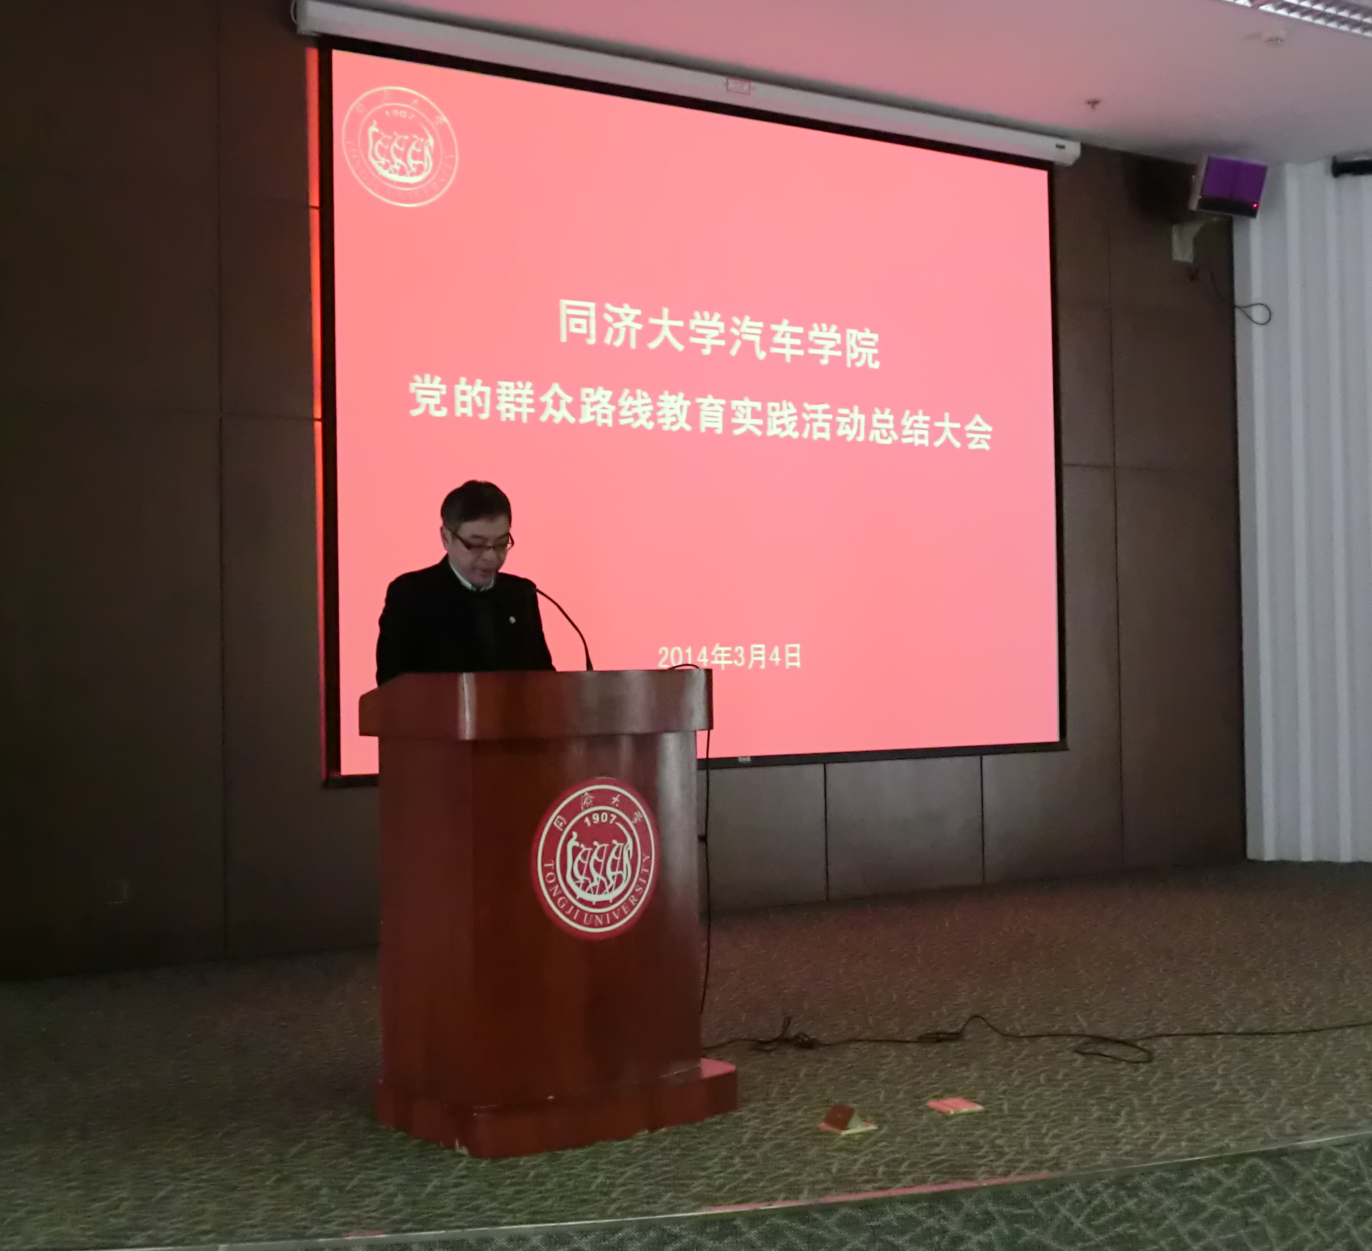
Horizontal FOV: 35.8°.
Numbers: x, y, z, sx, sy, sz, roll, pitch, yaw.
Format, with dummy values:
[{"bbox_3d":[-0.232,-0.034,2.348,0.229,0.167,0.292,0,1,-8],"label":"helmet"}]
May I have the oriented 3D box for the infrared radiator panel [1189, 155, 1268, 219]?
[{"bbox_3d":[2.972,-2.418,11.677,0.475,0.285,0.105,0,17,-33],"label":"infrared radiator panel"}]

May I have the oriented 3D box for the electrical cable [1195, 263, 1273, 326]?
[{"bbox_3d":[3.158,-1.911,12.220,0.450,0.360,0.150,0,-1,-14],"label":"electrical cable"}]

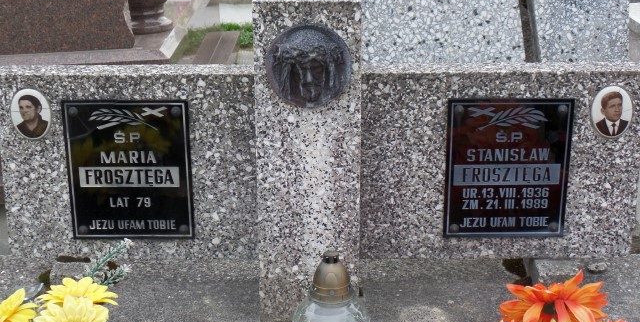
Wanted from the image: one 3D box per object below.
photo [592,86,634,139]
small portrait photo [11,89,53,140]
[{"bbox_3d":[0.573,-0.095,2.315,0.080,0.110,0.010,0,22,0],"label":"photo"},{"bbox_3d":[-0.562,-0.091,2.306,0.078,0.105,0.010,0,22,0],"label":"small portrait photo"}]

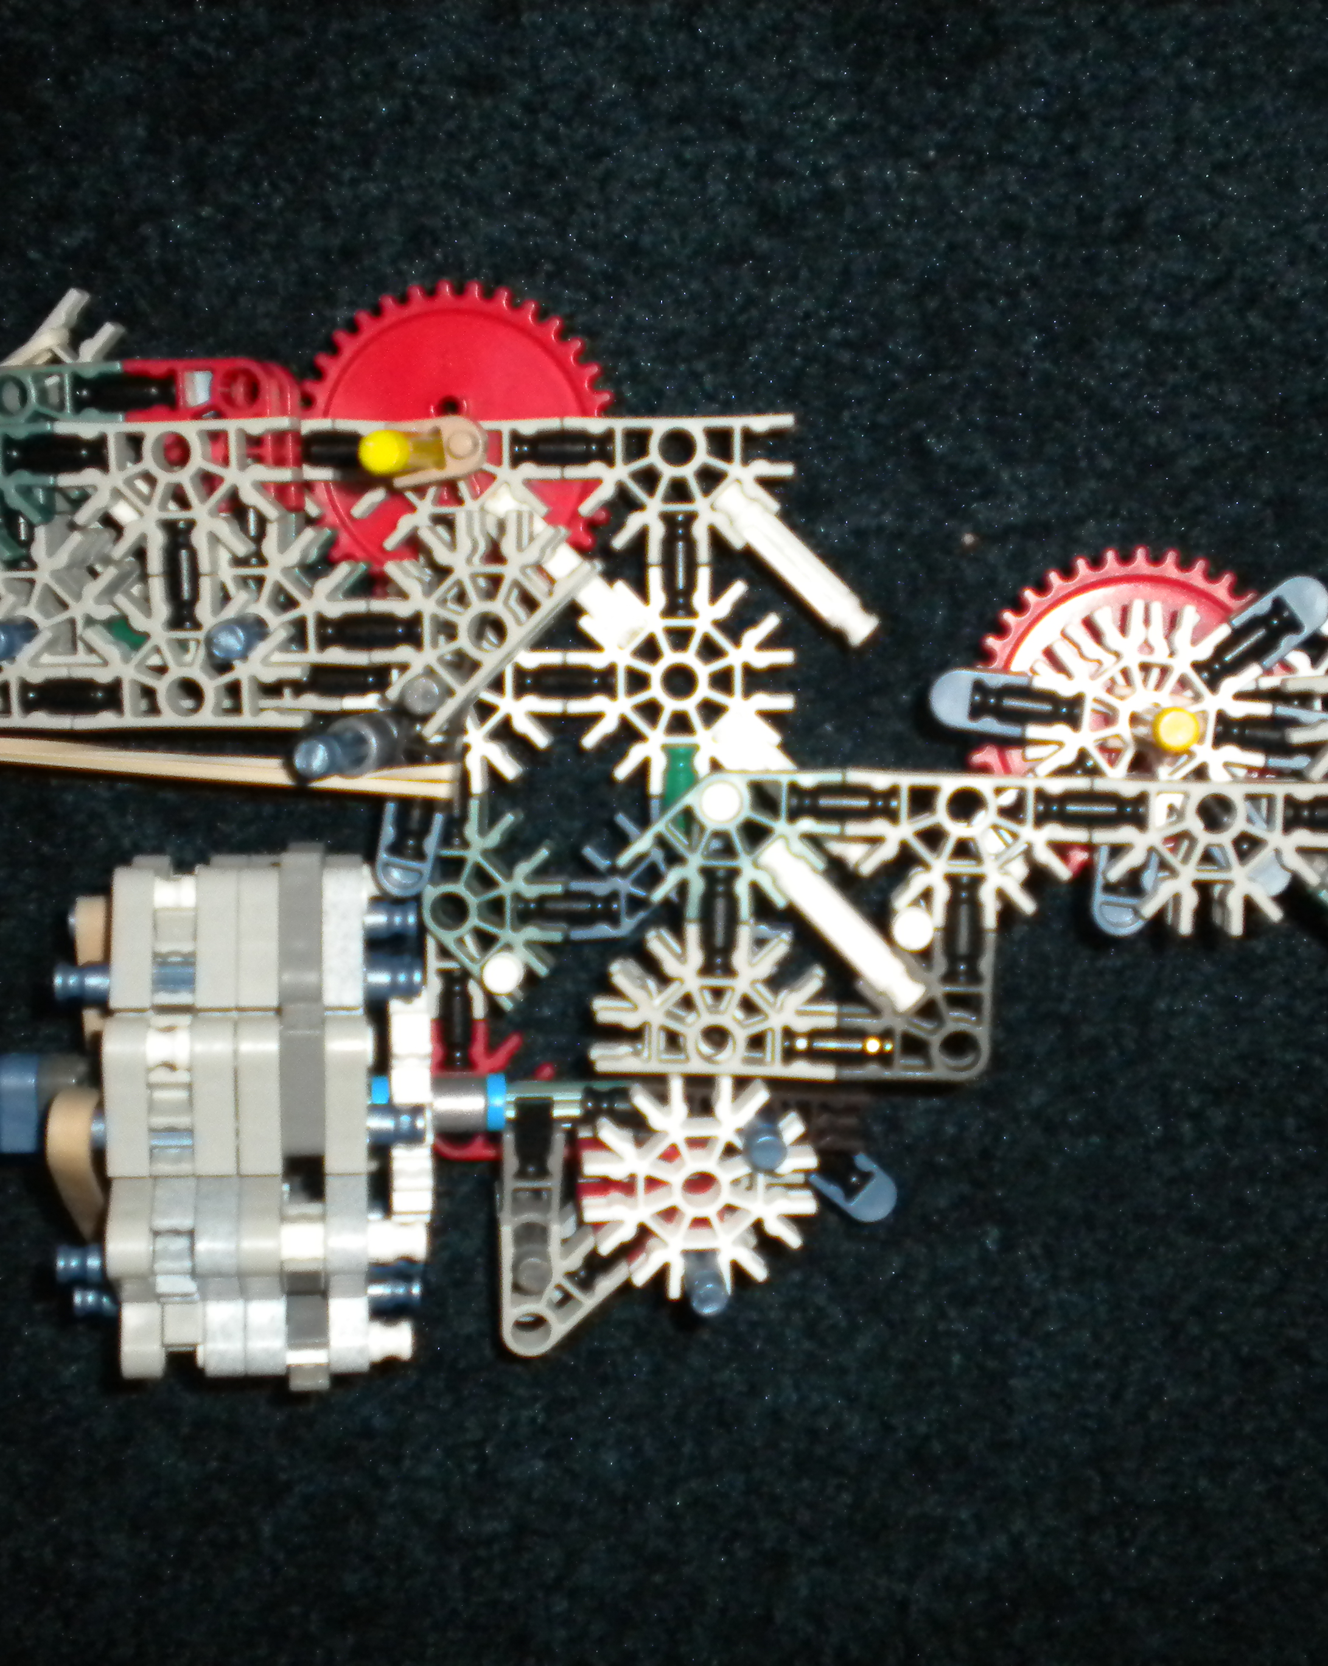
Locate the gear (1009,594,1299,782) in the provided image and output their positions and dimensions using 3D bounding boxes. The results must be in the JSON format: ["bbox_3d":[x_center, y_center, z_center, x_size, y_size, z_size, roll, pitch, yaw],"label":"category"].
[{"bbox_3d":[0.075,-0.018,0.345,0.041,0.007,0.040,0,99,2],"label":"gear"}]

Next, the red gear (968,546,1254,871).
[{"bbox_3d":[0.074,-0.017,0.350,0.052,0.007,0.052,0,99,2],"label":"red gear"}]

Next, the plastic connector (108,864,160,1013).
[{"bbox_3d":[-0.080,0.015,0.342,0.006,0.019,0.022,-1,91,-4],"label":"plastic connector"}]

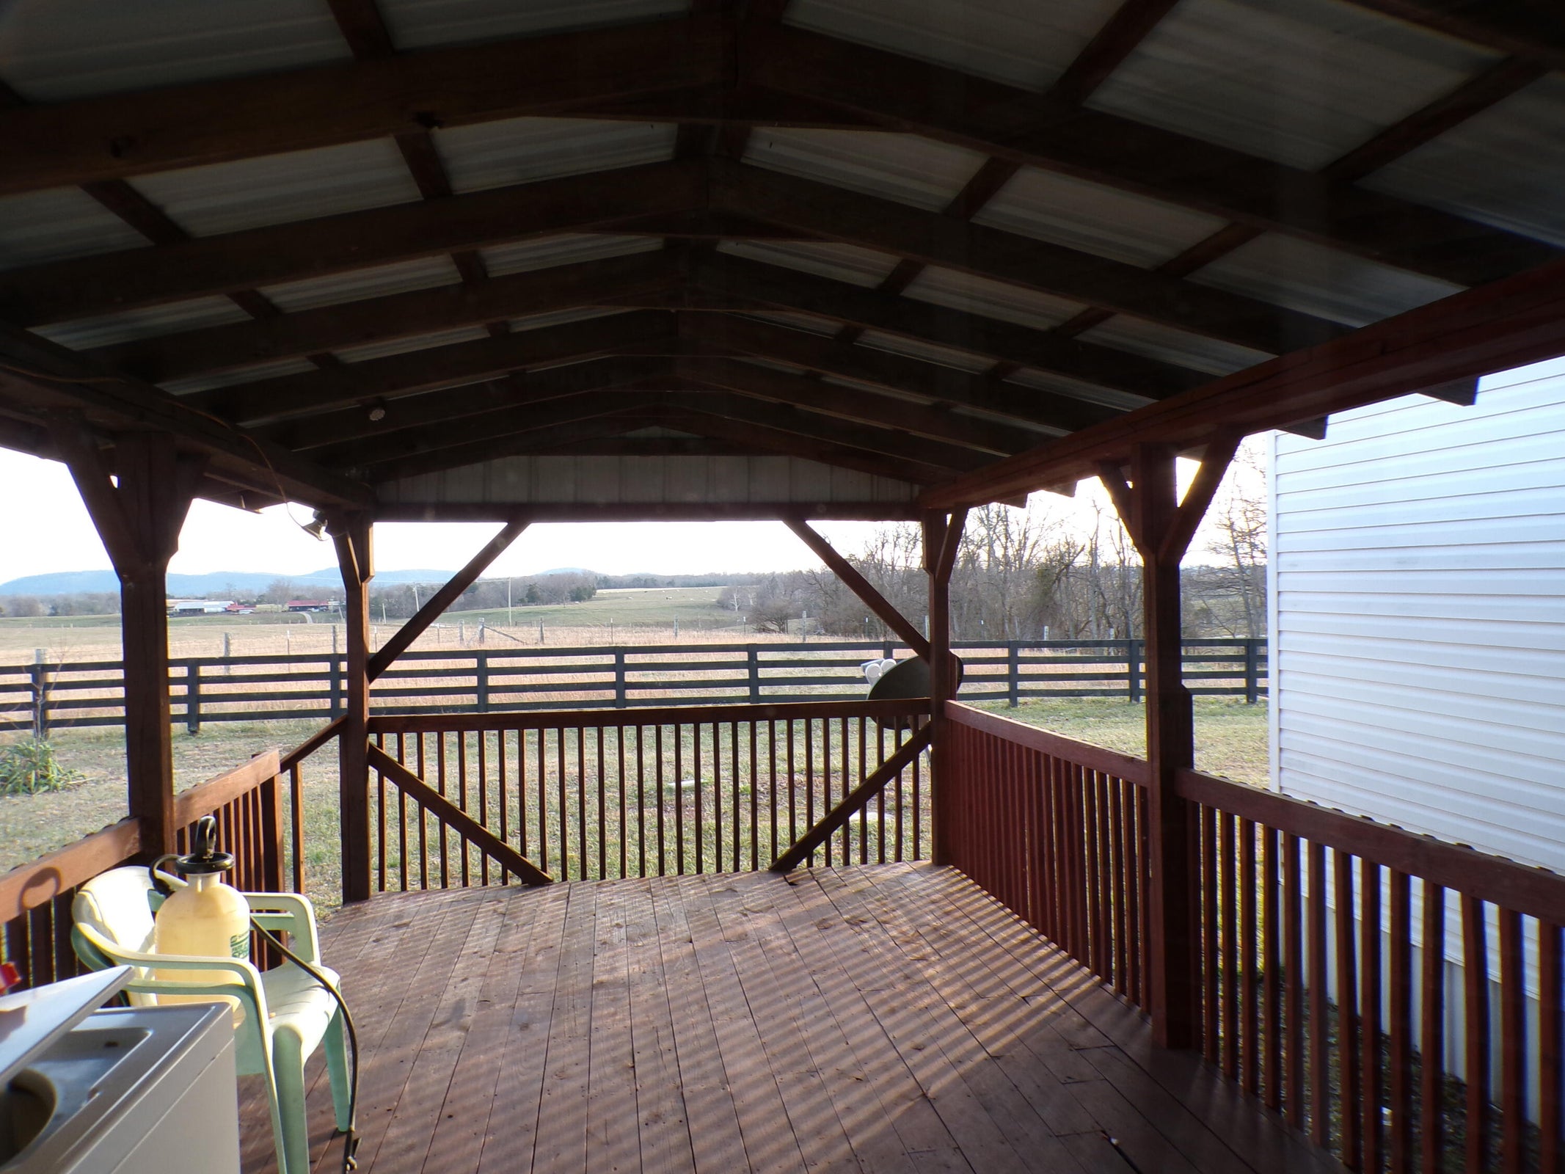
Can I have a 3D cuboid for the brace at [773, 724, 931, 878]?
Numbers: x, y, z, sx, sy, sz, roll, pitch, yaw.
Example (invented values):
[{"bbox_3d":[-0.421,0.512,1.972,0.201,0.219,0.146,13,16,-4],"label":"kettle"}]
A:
[{"bbox_3d":[0.408,1.192,6.046,1.200,0.089,0.045,-41,5,-7],"label":"brace"}]

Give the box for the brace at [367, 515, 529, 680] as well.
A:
[{"bbox_3d":[-1.770,0.045,5.715,1.170,0.087,0.045,-46,6,-7],"label":"brace"}]

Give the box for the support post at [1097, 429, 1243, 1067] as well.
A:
[{"bbox_3d":[1.261,0.513,3.540,0.165,1.959,0.910,-1,-1,-9],"label":"support post"}]

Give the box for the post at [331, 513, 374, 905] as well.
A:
[{"bbox_3d":[-2.112,0.605,5.308,0.160,1.959,0.580,-1,-1,-9],"label":"post"}]

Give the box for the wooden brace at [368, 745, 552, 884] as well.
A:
[{"bbox_3d":[-1.711,1.225,5.710,1.190,0.088,0.045,39,-6,-6],"label":"wooden brace"}]

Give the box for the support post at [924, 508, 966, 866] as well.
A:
[{"bbox_3d":[0.906,0.559,5.851,0.160,1.959,0.580,-1,-1,-9],"label":"support post"}]

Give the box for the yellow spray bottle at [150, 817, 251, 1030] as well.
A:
[{"bbox_3d":[-1.455,0.845,2.714,0.240,0.530,0.240,-1,-1,-13],"label":"yellow spray bottle"}]

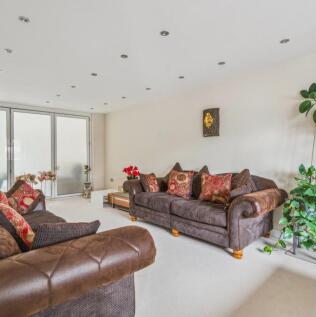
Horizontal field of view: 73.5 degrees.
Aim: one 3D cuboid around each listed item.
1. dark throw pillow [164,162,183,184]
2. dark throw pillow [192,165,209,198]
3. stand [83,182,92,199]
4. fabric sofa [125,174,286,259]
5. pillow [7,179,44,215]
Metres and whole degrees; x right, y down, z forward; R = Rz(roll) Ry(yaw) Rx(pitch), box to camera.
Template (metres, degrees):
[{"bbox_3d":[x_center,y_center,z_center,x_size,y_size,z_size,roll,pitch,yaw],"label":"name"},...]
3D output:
[{"bbox_3d":[0.316,0.320,3.552,0.480,0.480,0.180,1,-27,46],"label":"dark throw pillow"},{"bbox_3d":[0.699,0.351,3.149,0.480,0.480,0.180,1,-27,46],"label":"dark throw pillow"},{"bbox_3d":[-1.845,0.821,5.519,0.240,0.420,0.240,-1,1,-44],"label":"stand"},{"bbox_3d":[0.520,0.630,3.170,0.959,0.818,2.300,-1,1,-44],"label":"fabric sofa"},{"bbox_3d":[-1.409,0.410,2.243,0.160,0.390,0.410,-29,-4,9],"label":"pillow"}]

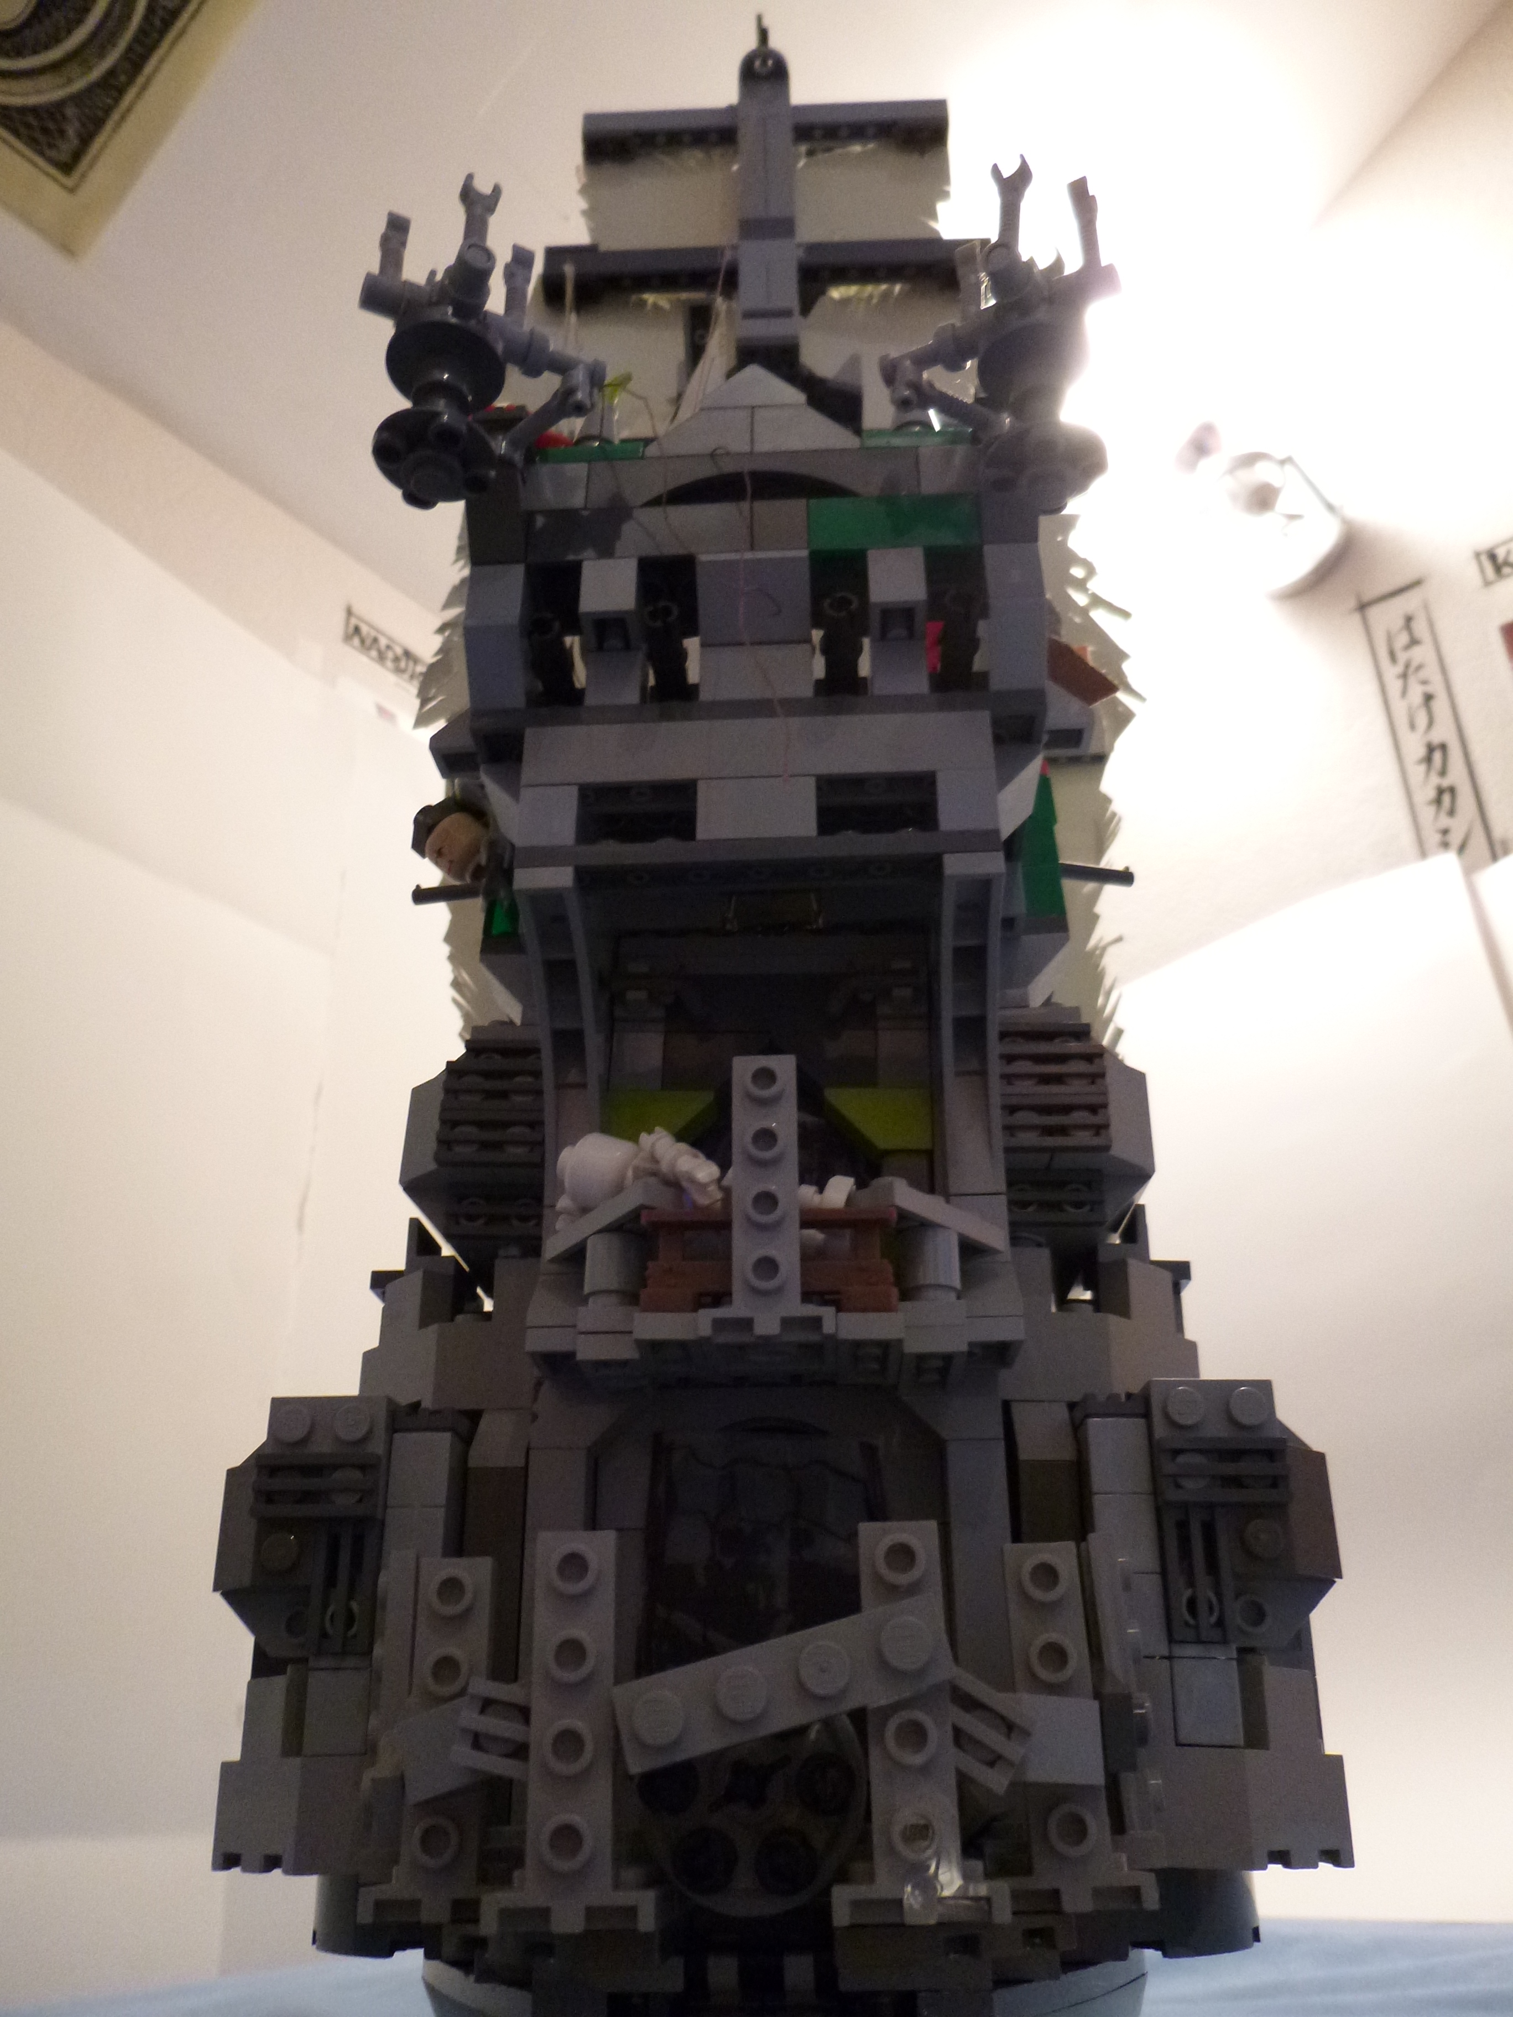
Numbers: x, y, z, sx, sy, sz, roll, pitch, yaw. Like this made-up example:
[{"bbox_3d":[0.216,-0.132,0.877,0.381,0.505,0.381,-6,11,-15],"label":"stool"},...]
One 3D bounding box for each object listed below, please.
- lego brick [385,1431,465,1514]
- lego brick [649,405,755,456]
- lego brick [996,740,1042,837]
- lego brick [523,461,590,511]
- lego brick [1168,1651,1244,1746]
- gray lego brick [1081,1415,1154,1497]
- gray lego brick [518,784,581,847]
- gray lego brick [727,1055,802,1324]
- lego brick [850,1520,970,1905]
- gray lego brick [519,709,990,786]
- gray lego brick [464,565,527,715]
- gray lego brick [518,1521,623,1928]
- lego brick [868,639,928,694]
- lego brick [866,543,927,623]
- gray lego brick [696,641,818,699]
[{"bbox_3d":[-0.045,0.064,0.201,0.008,0.010,0.008,-2,-25,2],"label":"lego brick"},{"bbox_3d":[-0.009,-0.083,0.217,0.016,0.010,0.008,-2,-25,2],"label":"lego brick"},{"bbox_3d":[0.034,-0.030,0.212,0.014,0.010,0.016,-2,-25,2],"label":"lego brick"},{"bbox_3d":[-0.029,-0.074,0.214,0.008,0.010,0.008,-2,-25,2],"label":"lego brick"},{"bbox_3d":[0.055,0.085,0.180,0.008,0.010,0.008,-2,-25,2],"label":"lego brick"},{"bbox_3d":[0.047,0.060,0.193,0.008,0.010,0.008,-2,-25,2],"label":"gray lego brick"},{"bbox_3d":[-0.028,-0.024,0.199,0.008,0.010,0.008,-2,-25,2],"label":"gray lego brick"},{"bbox_3d":[0.001,0.021,0.178,0.008,0.033,0.005,-2,-25,2],"label":"gray lego brick"},{"bbox_3d":[0.015,0.069,0.144,0.008,0.034,0.005,-2,-25,2],"label":"lego brick"},{"bbox_3d":[0.000,-0.034,0.202,0.064,0.010,0.008,-2,-25,2],"label":"gray lego brick"},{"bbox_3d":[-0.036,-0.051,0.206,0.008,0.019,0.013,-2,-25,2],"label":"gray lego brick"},{"bbox_3d":[-0.018,0.070,0.145,0.008,0.034,0.005,-2,-25,2],"label":"gray lego brick"},{"bbox_3d":[0.020,-0.046,0.208,0.008,0.010,0.008,-2,-25,2],"label":"lego brick"},{"bbox_3d":[0.020,-0.058,0.204,0.008,0.010,0.008,-2,-25,2],"label":"lego brick"},{"bbox_3d":[0.000,-0.046,0.209,0.016,0.010,0.008,-2,-25,2],"label":"gray lego brick"}]

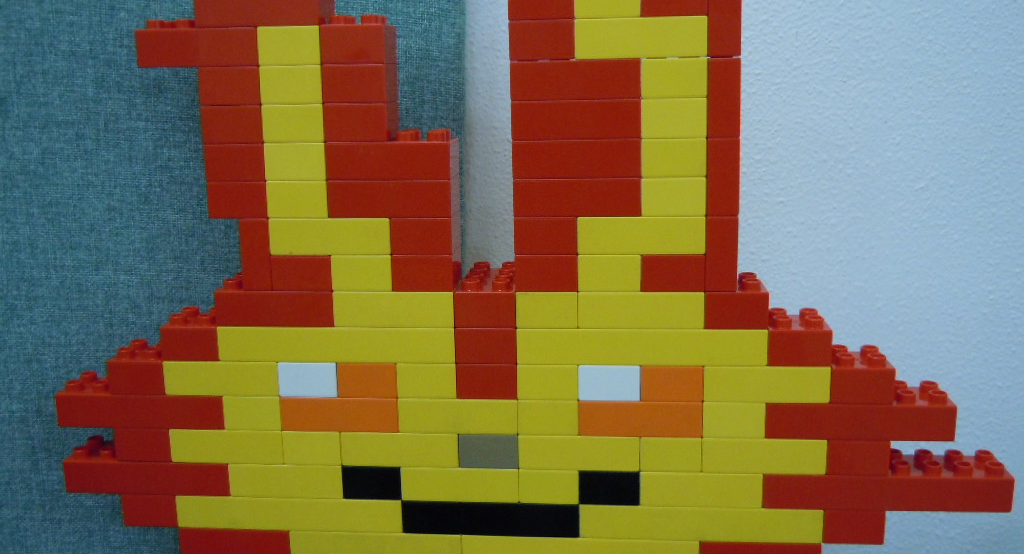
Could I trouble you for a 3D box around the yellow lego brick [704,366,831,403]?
[{"bbox_3d":[0.132,0.052,0.530,0.064,0.021,0.032,0,11,6],"label":"yellow lego brick"}]

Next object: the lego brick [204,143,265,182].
[{"bbox_3d":[-0.141,-0.062,0.532,0.032,0.020,0.032,0,11,5],"label":"lego brick"}]

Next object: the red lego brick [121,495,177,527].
[{"bbox_3d":[-0.200,0.127,0.576,0.032,0.020,0.032,0,11,5],"label":"red lego brick"}]

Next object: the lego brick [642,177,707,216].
[{"bbox_3d":[0.082,-0.043,0.513,0.032,0.021,0.032,0,10,6],"label":"lego brick"}]

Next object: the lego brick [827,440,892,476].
[{"bbox_3d":[0.180,0.089,0.534,0.032,0.021,0.032,0,11,5],"label":"lego brick"}]

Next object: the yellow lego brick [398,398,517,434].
[{"bbox_3d":[-0.027,0.070,0.551,0.064,0.021,0.032,0,11,5],"label":"yellow lego brick"}]

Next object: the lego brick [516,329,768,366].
[{"bbox_3d":[0.068,0.032,0.530,0.128,0.021,0.032,0,11,6],"label":"lego brick"}]

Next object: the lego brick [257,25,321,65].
[{"bbox_3d":[-0.110,-0.119,0.518,0.032,0.020,0.032,0,11,5],"label":"lego brick"}]

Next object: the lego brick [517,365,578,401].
[{"bbox_3d":[0.020,0.052,0.542,0.032,0.021,0.032,0,11,5],"label":"lego brick"}]

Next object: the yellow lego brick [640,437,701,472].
[{"bbox_3d":[0.084,0.089,0.541,0.032,0.020,0.032,0,11,5],"label":"yellow lego brick"}]

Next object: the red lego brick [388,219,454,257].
[{"bbox_3d":[-0.045,-0.025,0.531,0.032,0.020,0.032,0,11,5],"label":"red lego brick"}]

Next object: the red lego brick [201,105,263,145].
[{"bbox_3d":[-0.141,-0.082,0.529,0.032,0.021,0.032,0,10,6],"label":"red lego brick"}]

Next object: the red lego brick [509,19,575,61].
[{"bbox_3d":[0.017,-0.120,0.506,0.032,0.023,0.032,0,11,6],"label":"red lego brick"}]

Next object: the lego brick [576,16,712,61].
[{"bbox_3d":[0.065,-0.119,0.503,0.064,0.021,0.032,0,11,6],"label":"lego brick"}]

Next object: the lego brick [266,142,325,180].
[{"bbox_3d":[-0.109,-0.063,0.531,0.032,0.021,0.032,0,11,5],"label":"lego brick"}]

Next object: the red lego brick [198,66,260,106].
[{"bbox_3d":[-0.141,-0.101,0.525,0.032,0.023,0.032,0,11,6],"label":"red lego brick"}]

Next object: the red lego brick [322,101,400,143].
[{"bbox_3d":[-0.078,-0.081,0.523,0.032,0.020,0.032,0,11,5],"label":"red lego brick"}]

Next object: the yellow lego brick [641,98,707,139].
[{"bbox_3d":[0.081,-0.081,0.507,0.032,0.021,0.032,0,10,6],"label":"yellow lego brick"}]

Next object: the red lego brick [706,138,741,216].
[{"bbox_3d":[0.106,-0.054,0.511,0.016,0.042,0.032,0,11,6],"label":"red lego brick"}]

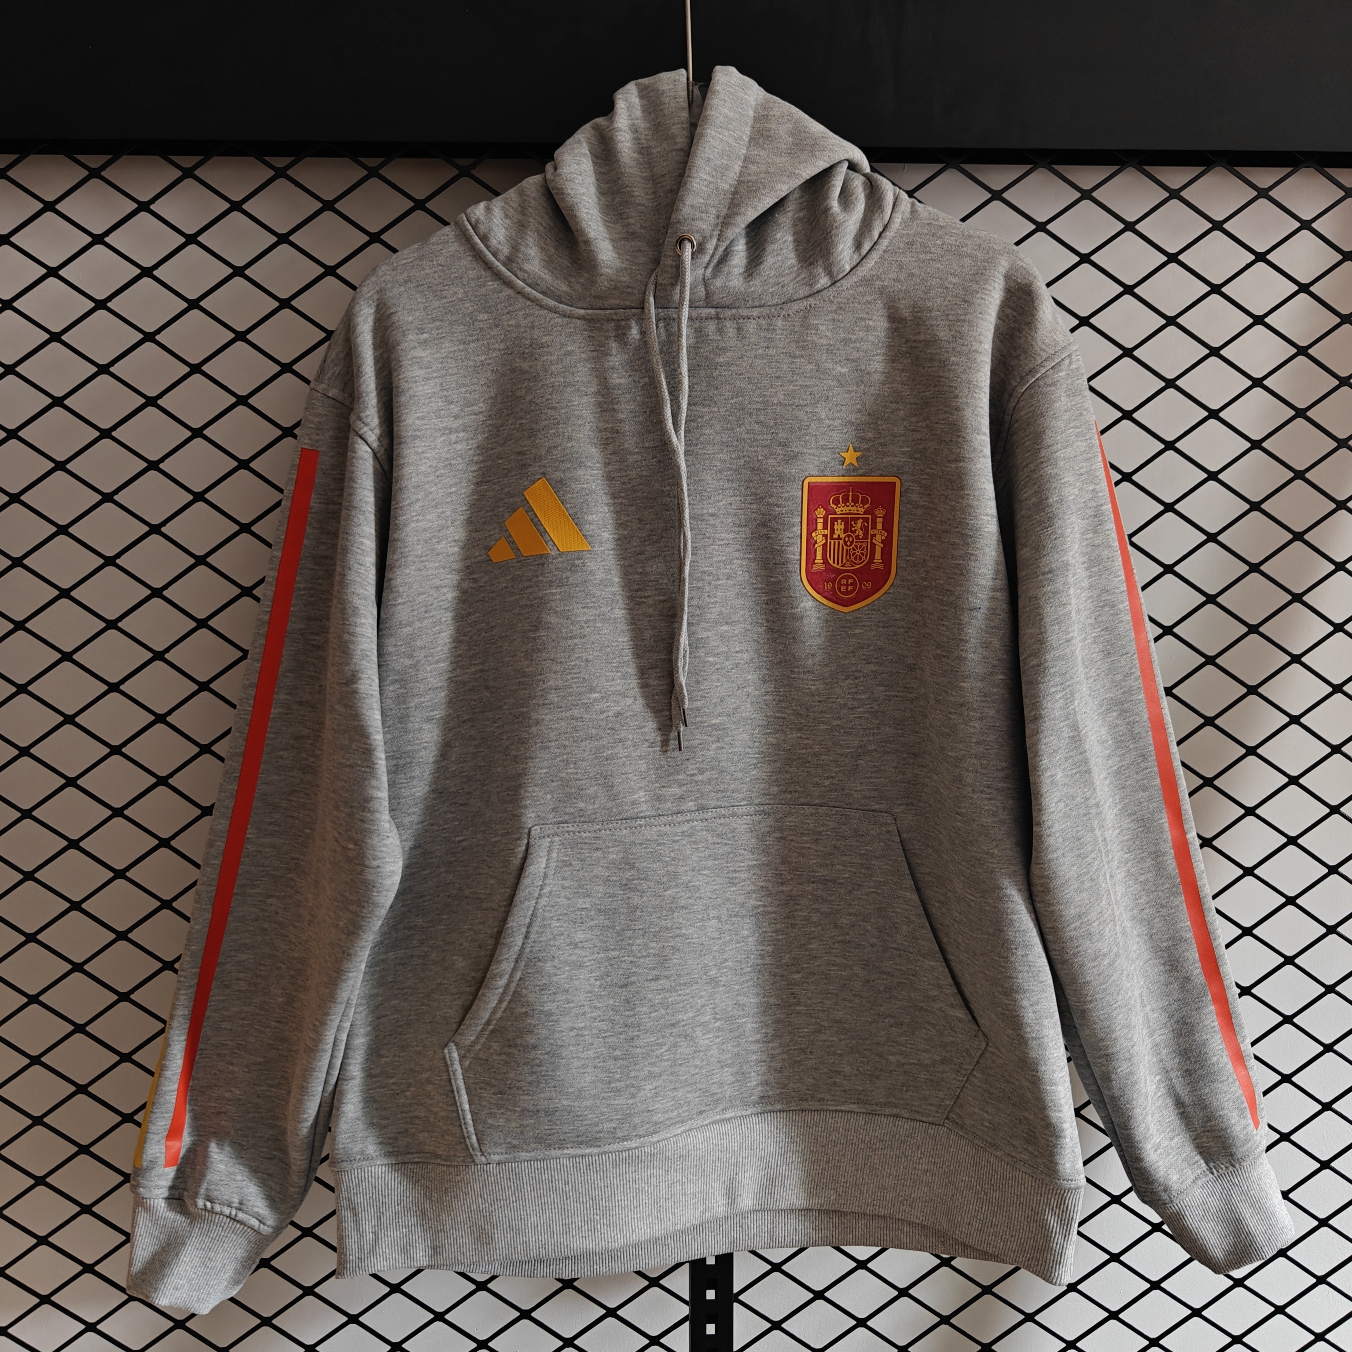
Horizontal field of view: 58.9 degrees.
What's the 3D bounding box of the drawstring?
[{"bbox_3d":[-0.004,-0.117,0.765,0.033,0.327,0.025,0,3,-2],"label":"drawstring"}]

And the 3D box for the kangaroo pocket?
[{"bbox_3d":[0.027,0.200,0.785,0.352,0.230,0.045,0,3,-2],"label":"kangaroo pocket"}]

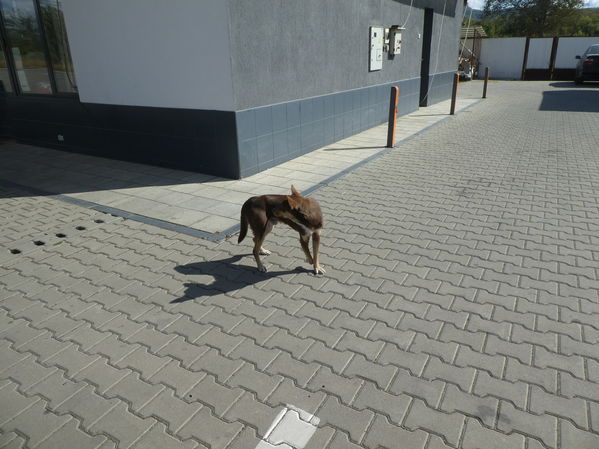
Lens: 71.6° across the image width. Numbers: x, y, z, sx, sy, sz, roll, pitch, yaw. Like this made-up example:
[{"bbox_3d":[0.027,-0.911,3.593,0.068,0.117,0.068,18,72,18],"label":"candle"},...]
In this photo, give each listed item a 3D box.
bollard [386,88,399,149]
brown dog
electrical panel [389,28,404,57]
[{"bbox_3d":[1.335,-1.535,5.965,0.099,0.833,0.099,12,25,29],"label":"bollard"},{"bbox_3d":[-0.128,0.013,2.529,0.575,0.585,0.268,9,24,24],"label":"brown dog"},{"bbox_3d":[1.806,-3.385,7.688,0.139,0.436,0.357,12,25,29],"label":"electrical panel"}]

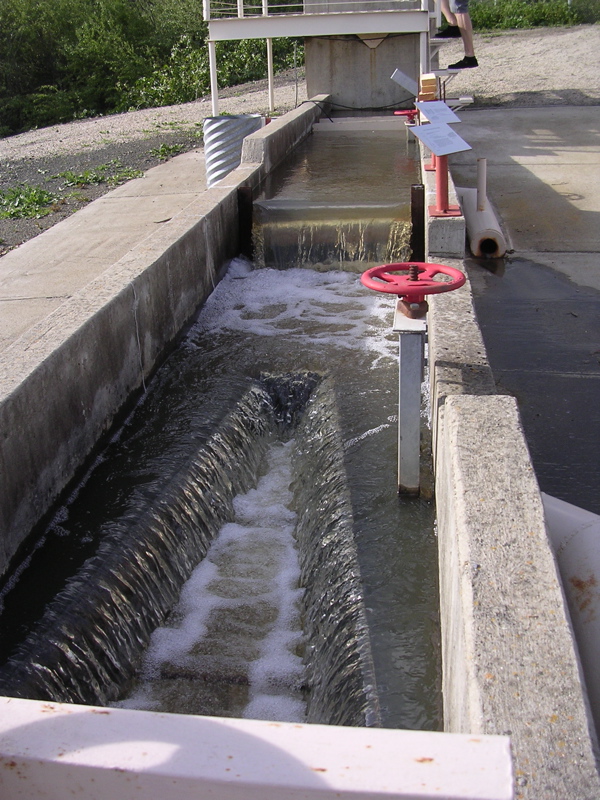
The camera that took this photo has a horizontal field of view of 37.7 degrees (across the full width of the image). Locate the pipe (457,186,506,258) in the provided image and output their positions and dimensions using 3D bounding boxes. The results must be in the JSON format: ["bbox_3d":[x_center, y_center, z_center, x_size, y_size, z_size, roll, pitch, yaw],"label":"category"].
[{"bbox_3d":[0.894,-0.873,4.341,0.155,0.155,0.968,0,23,7],"label":"pipe"}]

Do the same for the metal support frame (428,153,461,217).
[{"bbox_3d":[0.597,-0.905,3.598,0.126,0.259,0.190,0,23,7],"label":"metal support frame"}]

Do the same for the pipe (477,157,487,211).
[{"bbox_3d":[0.875,-1.029,4.202,0.044,0.242,0.044,0,23,7],"label":"pipe"}]

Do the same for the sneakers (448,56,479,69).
[{"bbox_3d":[1.566,-3.229,8.400,0.290,0.115,0.105,0,23,7],"label":"sneakers"}]

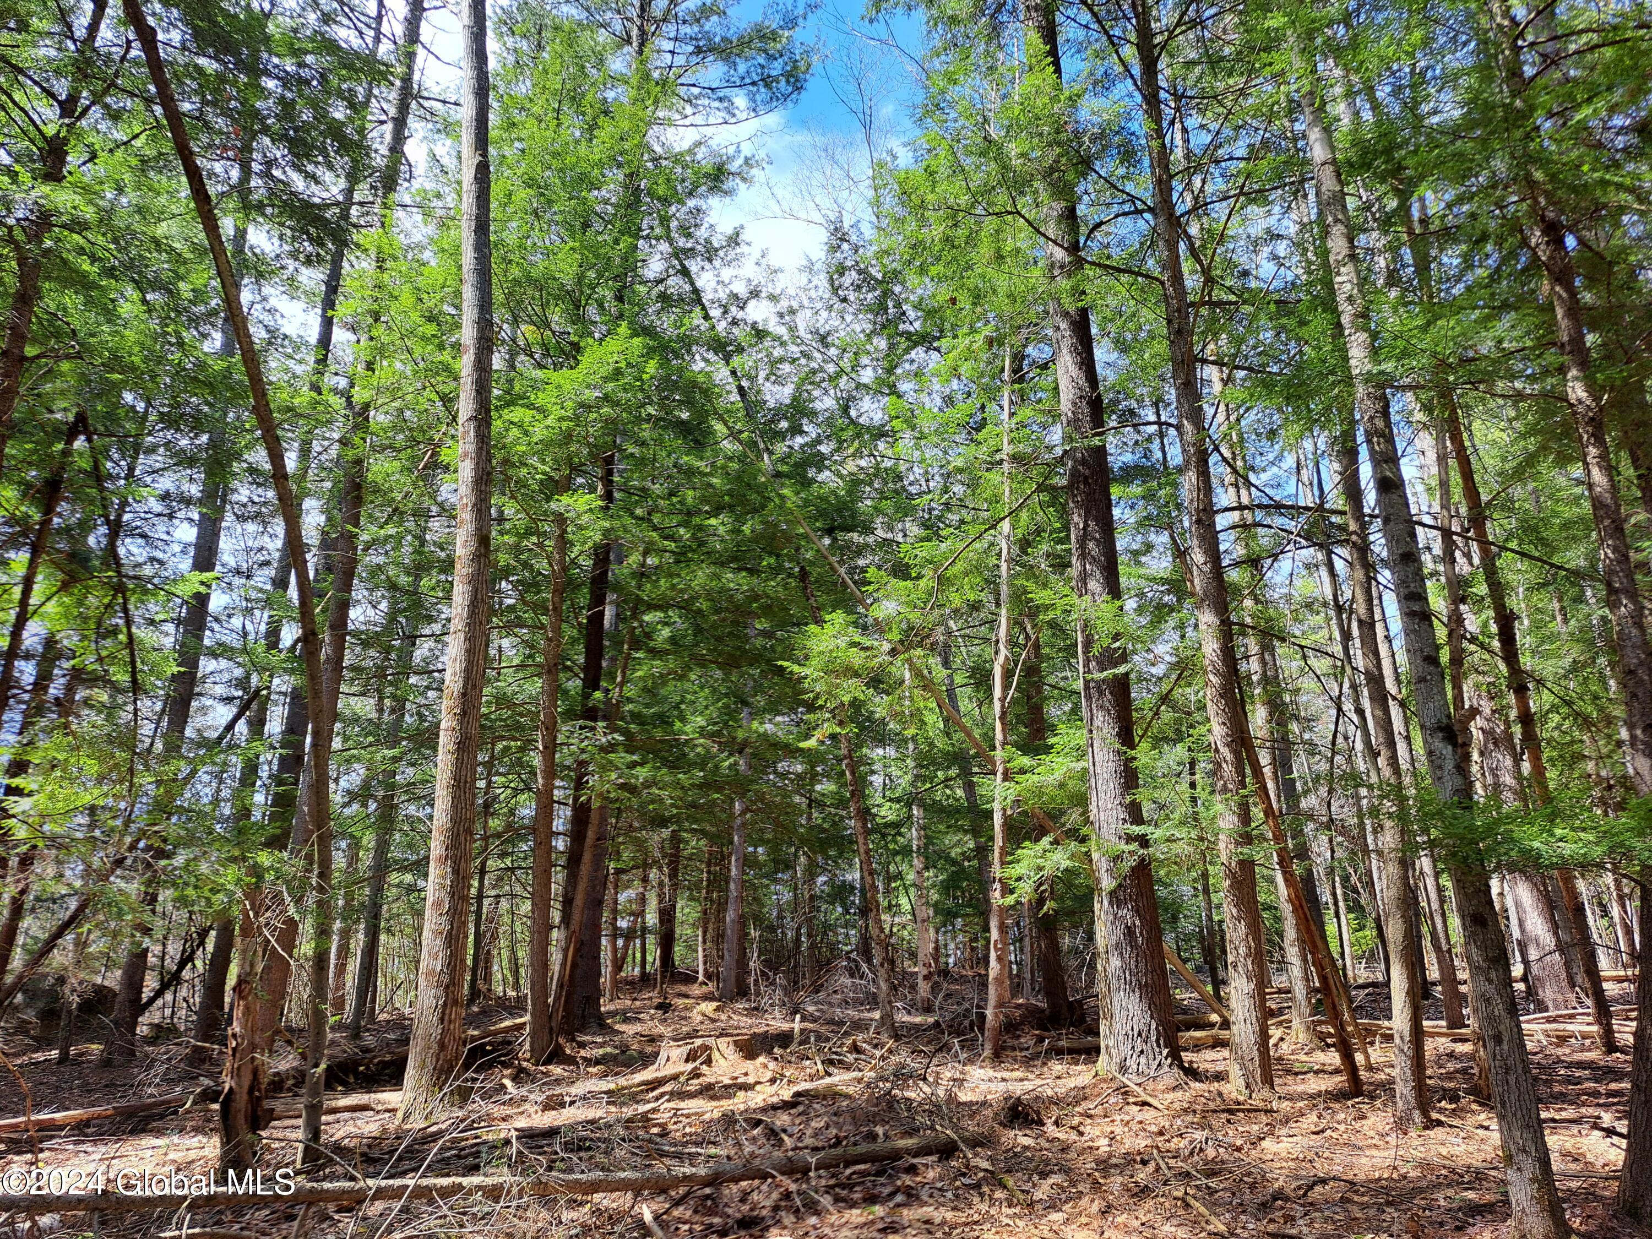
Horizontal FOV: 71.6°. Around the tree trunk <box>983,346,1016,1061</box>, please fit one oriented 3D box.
[{"bbox_3d":[1.974,0.587,12.881,0.175,8.171,0.175,1,-16,8],"label":"tree trunk"}]

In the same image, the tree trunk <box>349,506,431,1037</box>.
[{"bbox_3d":[-5.597,1.739,14.795,0.197,6.838,0.197,7,-18,-20],"label":"tree trunk"}]

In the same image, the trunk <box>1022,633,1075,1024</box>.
[{"bbox_3d":[3.050,2.716,15.921,0.302,5.476,0.302,-4,-16,10],"label":"trunk"}]

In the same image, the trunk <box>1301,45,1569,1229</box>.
[{"bbox_3d":[3.532,-0.449,6.946,0.265,7.348,0.265,-11,-19,27],"label":"trunk"}]

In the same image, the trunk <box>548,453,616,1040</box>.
[{"bbox_3d":[-3.067,1.357,14.780,0.242,7.575,0.242,5,-17,-11],"label":"trunk"}]

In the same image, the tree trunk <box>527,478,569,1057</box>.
[{"bbox_3d":[-3.076,1.491,12.884,0.226,6.404,0.226,2,-16,-13],"label":"tree trunk"}]

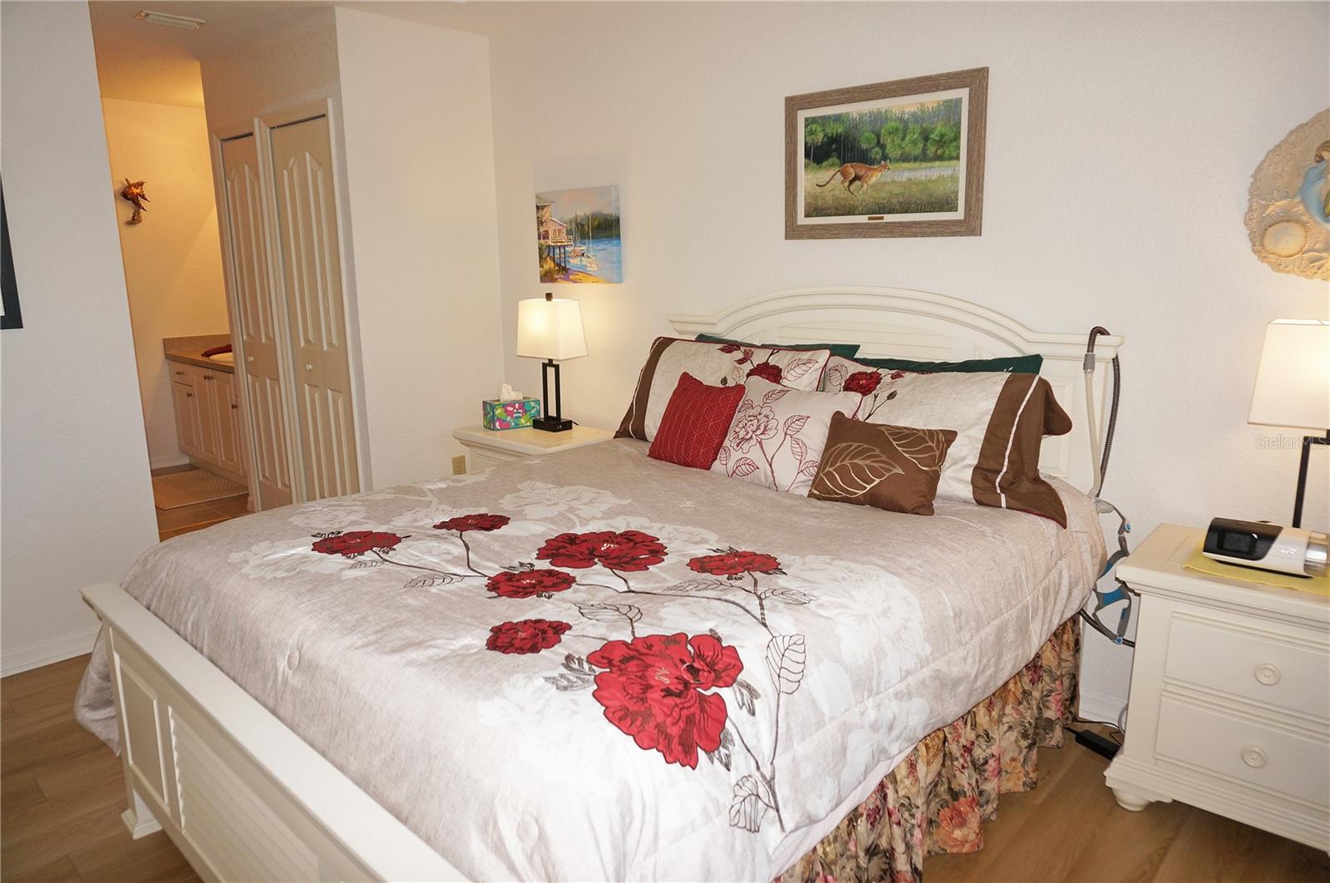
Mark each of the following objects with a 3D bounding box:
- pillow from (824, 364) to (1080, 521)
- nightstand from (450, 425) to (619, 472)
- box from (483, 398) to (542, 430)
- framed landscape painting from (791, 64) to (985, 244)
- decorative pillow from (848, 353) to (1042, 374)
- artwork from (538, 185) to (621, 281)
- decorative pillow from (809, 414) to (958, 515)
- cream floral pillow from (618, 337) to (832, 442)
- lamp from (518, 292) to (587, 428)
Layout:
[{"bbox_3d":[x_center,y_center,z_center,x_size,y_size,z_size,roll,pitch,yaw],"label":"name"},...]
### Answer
[{"bbox_3d":[0.756,-0.023,2.570,0.790,0.410,0.170,11,-10,43],"label":"pillow"},{"bbox_3d":[-0.537,0.276,3.919,0.645,0.648,0.455,11,17,43],"label":"nightstand"},{"bbox_3d":[-0.685,-0.122,3.973,0.220,0.113,0.122,-8,14,-31],"label":"box"},{"bbox_3d":[0.697,-0.915,2.901,0.740,0.486,0.030,11,17,43],"label":"framed landscape painting"},{"bbox_3d":[0.761,-0.071,2.727,0.680,0.420,0.150,11,-5,43],"label":"decorative pillow"},{"bbox_3d":[-0.394,-0.920,3.988,0.520,0.407,0.038,11,17,43],"label":"artwork"},{"bbox_3d":[0.602,0.059,2.449,0.380,0.260,0.120,9,-14,39],"label":"decorative pillow"},{"bbox_3d":[0.183,-0.153,3.129,0.790,0.420,0.170,11,-10,43],"label":"cream floral pillow"},{"bbox_3d":[-0.494,-0.345,3.858,0.275,0.592,0.170,10,16,41],"label":"lamp"}]

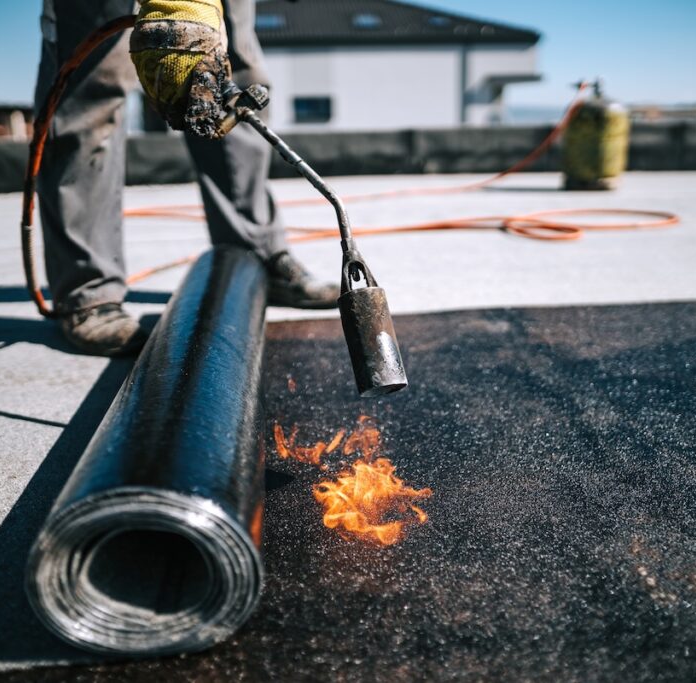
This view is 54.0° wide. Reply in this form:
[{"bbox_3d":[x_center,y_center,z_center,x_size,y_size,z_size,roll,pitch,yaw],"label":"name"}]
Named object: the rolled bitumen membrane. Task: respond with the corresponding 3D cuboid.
[{"bbox_3d":[-0.211,0.031,1.010,0.181,0.157,0.990,-4,18,-5],"label":"rolled bitumen membrane"}]

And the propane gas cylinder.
[{"bbox_3d":[1.360,-1.131,3.735,0.316,0.550,0.316,-2,18,0],"label":"propane gas cylinder"}]

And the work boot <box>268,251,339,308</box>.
[{"bbox_3d":[-0.155,-0.163,1.618,0.290,0.140,0.108,3,19,15],"label":"work boot"}]

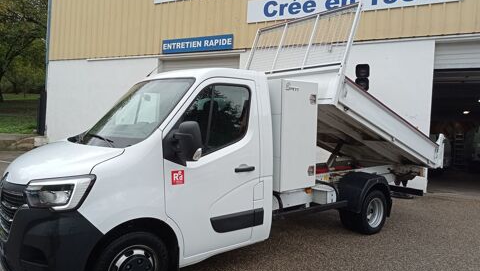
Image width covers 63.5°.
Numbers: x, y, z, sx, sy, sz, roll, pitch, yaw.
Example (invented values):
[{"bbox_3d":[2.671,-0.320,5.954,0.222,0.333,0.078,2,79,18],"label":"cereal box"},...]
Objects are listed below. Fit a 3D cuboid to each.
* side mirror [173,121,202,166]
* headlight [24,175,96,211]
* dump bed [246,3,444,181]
[{"bbox_3d":[-0.474,0.078,3.451,0.220,0.410,0.270,-1,2,-39],"label":"side mirror"},{"bbox_3d":[-1.458,0.462,3.143,0.450,0.280,0.380,-1,2,-39],"label":"headlight"},{"bbox_3d":[1.867,-0.585,6.784,3.040,1.570,2.100,24,-13,-37],"label":"dump bed"}]

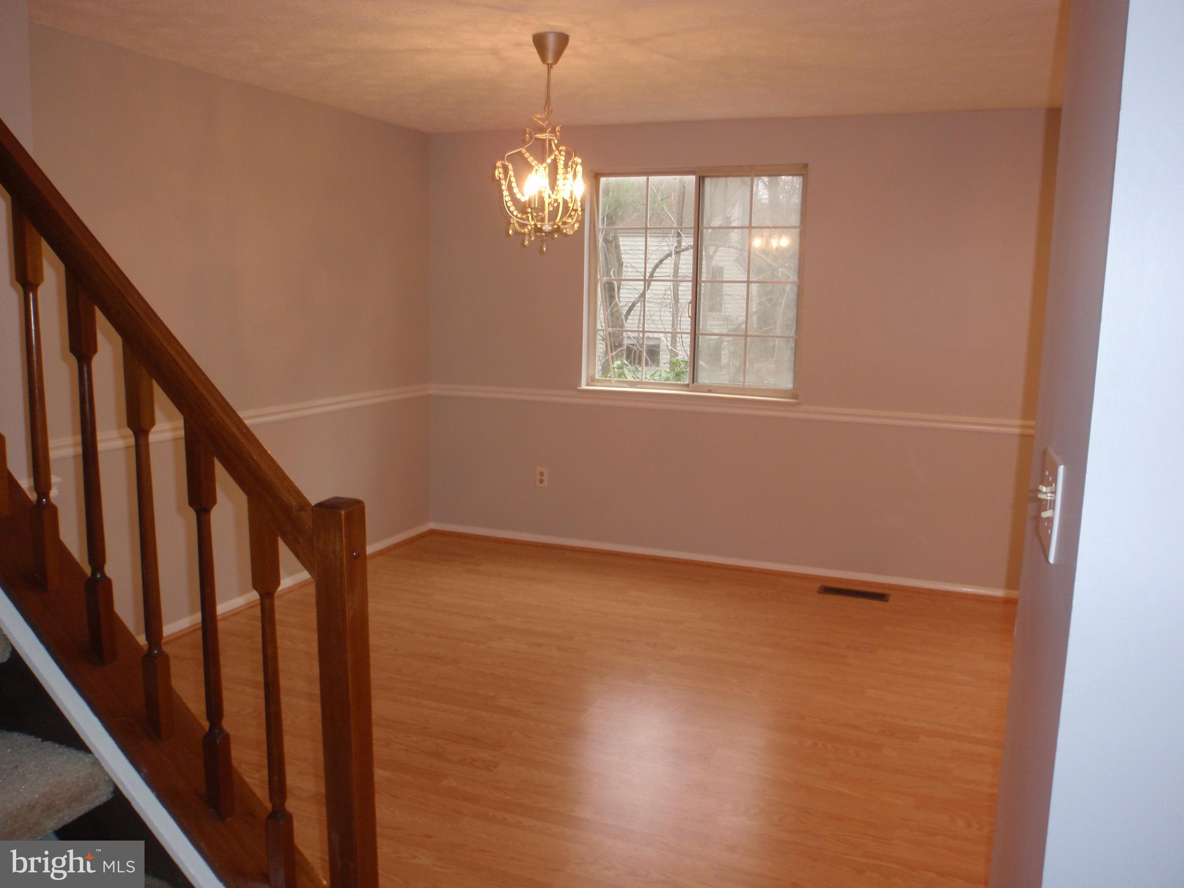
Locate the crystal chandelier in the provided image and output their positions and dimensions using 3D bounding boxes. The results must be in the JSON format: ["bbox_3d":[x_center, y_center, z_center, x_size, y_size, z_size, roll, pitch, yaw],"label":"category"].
[{"bbox_3d":[-0.179,-1.062,3.419,0.330,0.747,0.330,1,9,0],"label":"crystal chandelier"}]

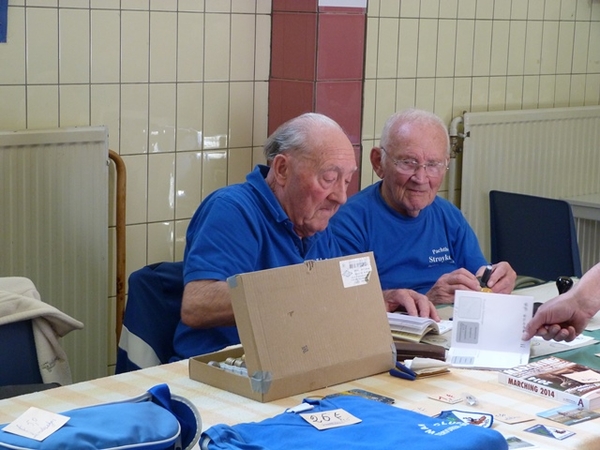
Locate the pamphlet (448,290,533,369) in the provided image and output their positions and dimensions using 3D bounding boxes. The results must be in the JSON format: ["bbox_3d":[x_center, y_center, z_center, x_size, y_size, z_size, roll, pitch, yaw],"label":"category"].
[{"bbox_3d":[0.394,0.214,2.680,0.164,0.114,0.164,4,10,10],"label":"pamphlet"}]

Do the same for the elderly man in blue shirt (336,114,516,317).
[{"bbox_3d":[0.300,0.322,3.029,0.520,1.170,0.700,-5,12,-35],"label":"elderly man in blue shirt"}]

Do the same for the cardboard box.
[{"bbox_3d":[-0.007,0.164,2.314,0.330,0.207,0.190,-8,14,-44],"label":"cardboard box"}]

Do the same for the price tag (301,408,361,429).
[{"bbox_3d":[0.047,0.296,1.991,0.079,0.003,0.060,-5,16,-31],"label":"price tag"}]

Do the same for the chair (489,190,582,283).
[{"bbox_3d":[0.849,0.292,4.331,0.440,0.820,0.490,11,14,43],"label":"chair"}]

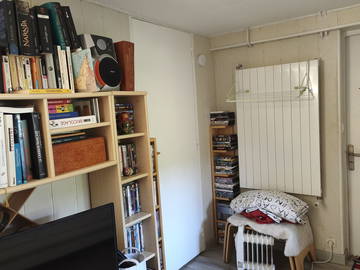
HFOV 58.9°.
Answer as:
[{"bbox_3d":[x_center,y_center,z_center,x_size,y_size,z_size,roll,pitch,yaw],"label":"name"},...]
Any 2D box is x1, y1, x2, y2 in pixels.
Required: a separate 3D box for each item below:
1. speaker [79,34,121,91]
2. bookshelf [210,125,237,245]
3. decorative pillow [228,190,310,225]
[{"bbox_3d":[-0.518,-0.407,1.894,0.190,0.325,0.200,-1,6,28],"label":"speaker"},{"bbox_3d":[0.466,0.517,3.255,0.205,1.240,0.165,0,7,36],"label":"bookshelf"},{"bbox_3d":[0.791,0.608,2.837,0.630,0.195,0.380,0,7,39],"label":"decorative pillow"}]

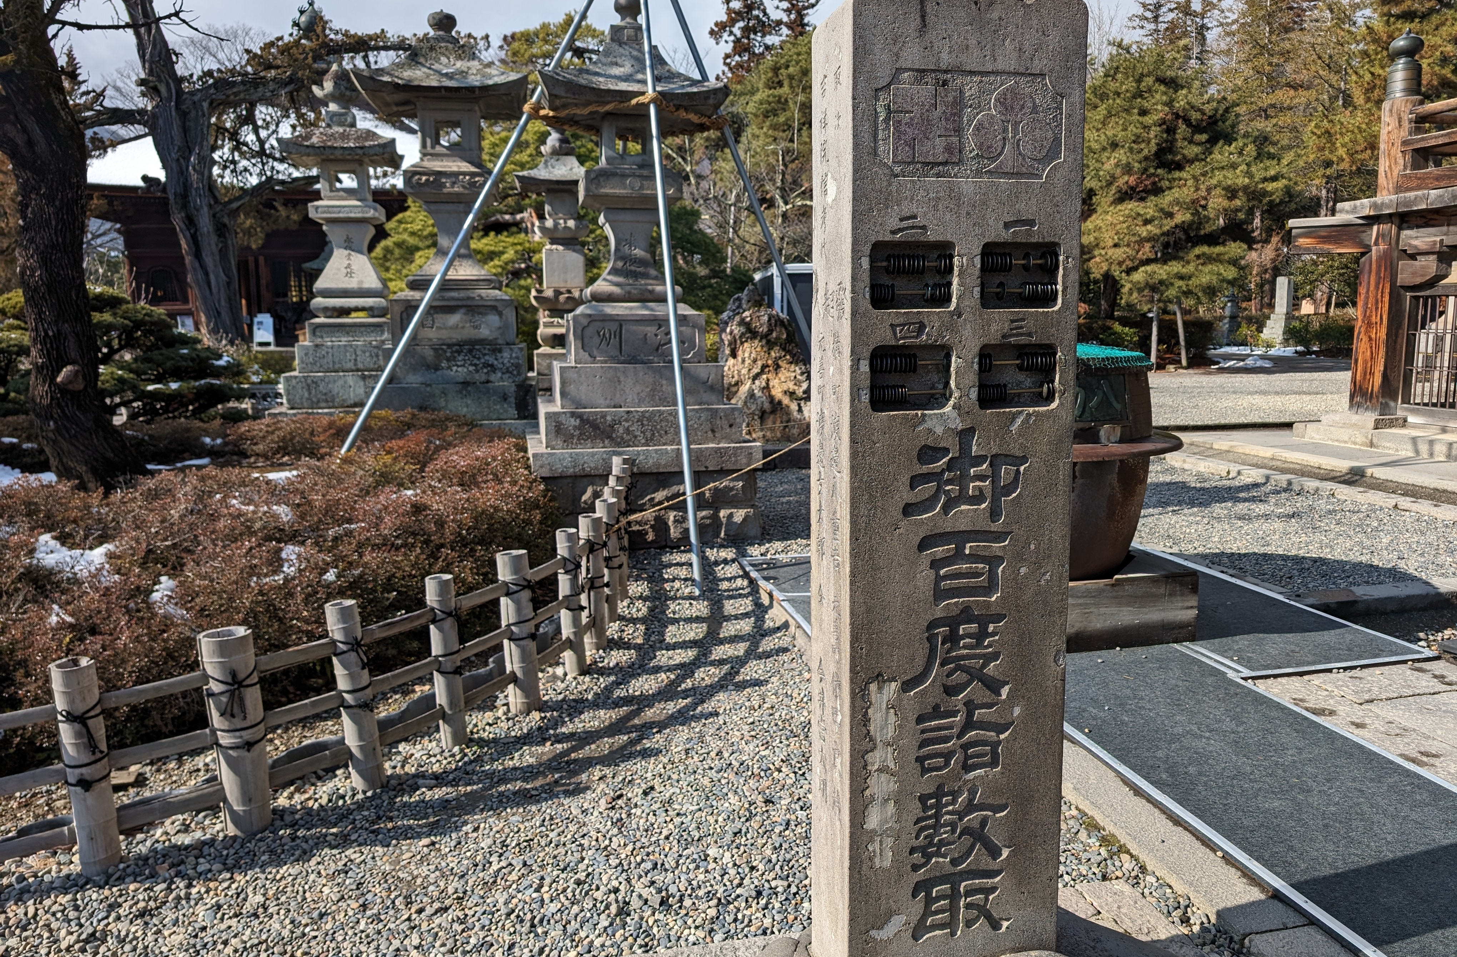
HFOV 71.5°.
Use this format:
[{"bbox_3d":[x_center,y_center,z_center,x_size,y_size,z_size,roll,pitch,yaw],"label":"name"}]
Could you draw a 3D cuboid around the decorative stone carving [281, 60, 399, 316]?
[{"bbox_3d":[-3.349,-2.516,8.915,0.980,2.174,0.980,-2,9,-13],"label":"decorative stone carving"}]

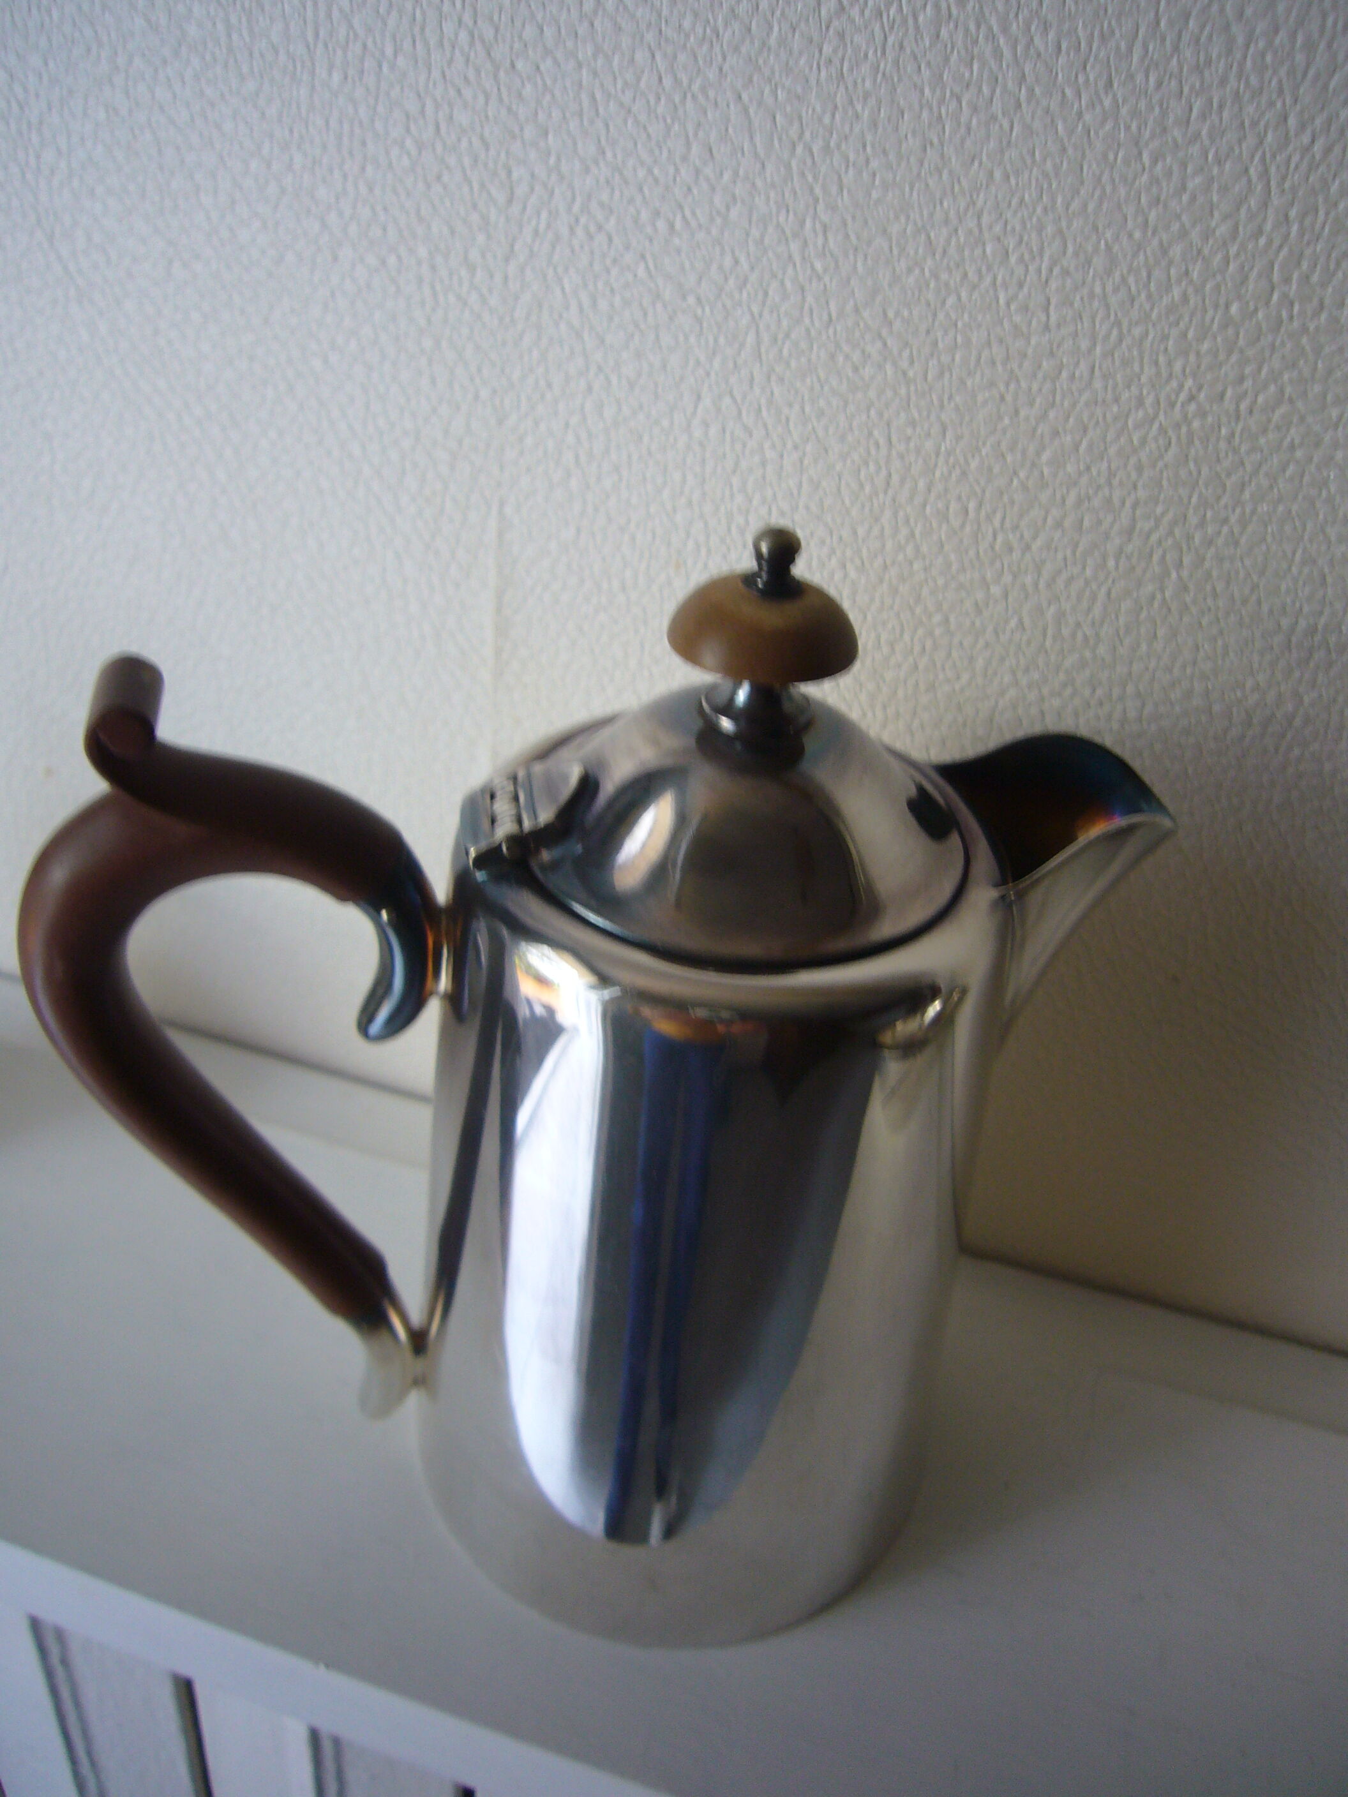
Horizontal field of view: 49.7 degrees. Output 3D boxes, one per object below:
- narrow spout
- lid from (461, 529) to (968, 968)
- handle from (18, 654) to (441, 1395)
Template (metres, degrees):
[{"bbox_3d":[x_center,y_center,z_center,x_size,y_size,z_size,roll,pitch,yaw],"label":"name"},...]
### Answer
[{"bbox_3d":[0.062,0.002,0.241,0.035,0.051,0.032,-4,40,-11],"label":"narrow spout"},{"bbox_3d":[0.009,-0.029,0.202,0.072,0.047,0.068,3,39,-2],"label":"lid"},{"bbox_3d":[-0.065,0.038,0.238,0.059,0.174,0.016,-4,40,-11],"label":"handle"}]

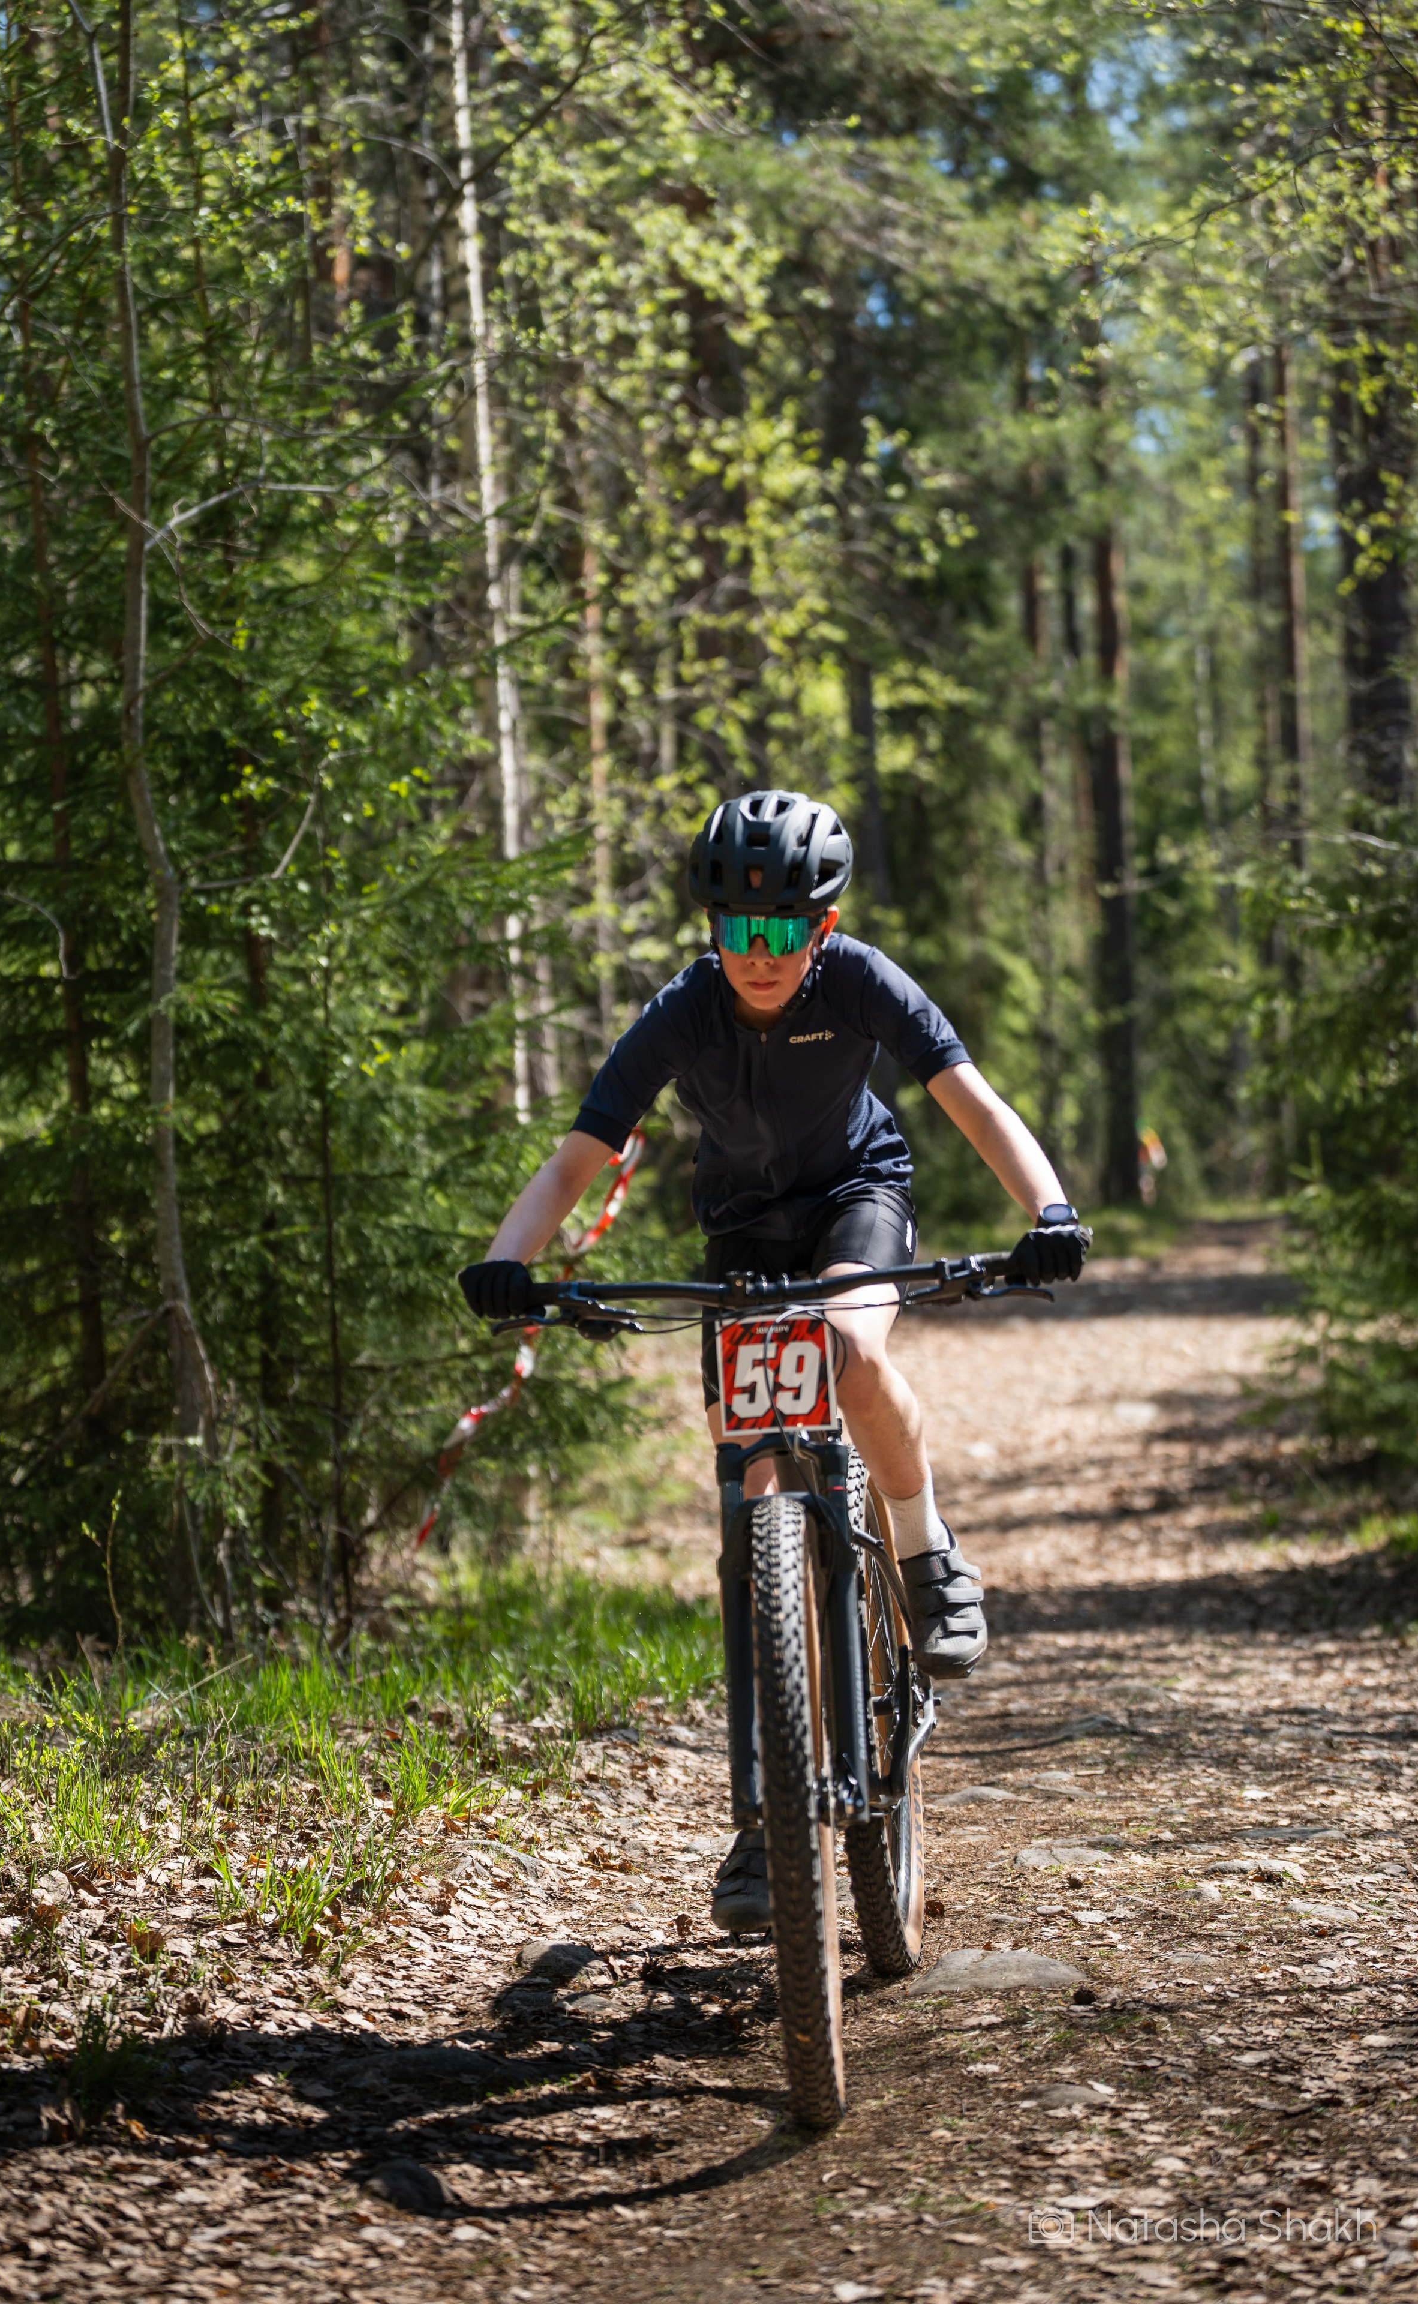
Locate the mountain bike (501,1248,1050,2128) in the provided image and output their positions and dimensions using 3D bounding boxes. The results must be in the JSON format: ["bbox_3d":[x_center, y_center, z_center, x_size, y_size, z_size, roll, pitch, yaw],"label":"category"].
[{"bbox_3d":[0.160,0.635,6.980,0.750,1.050,1.850,-4,0,7],"label":"mountain bike"}]

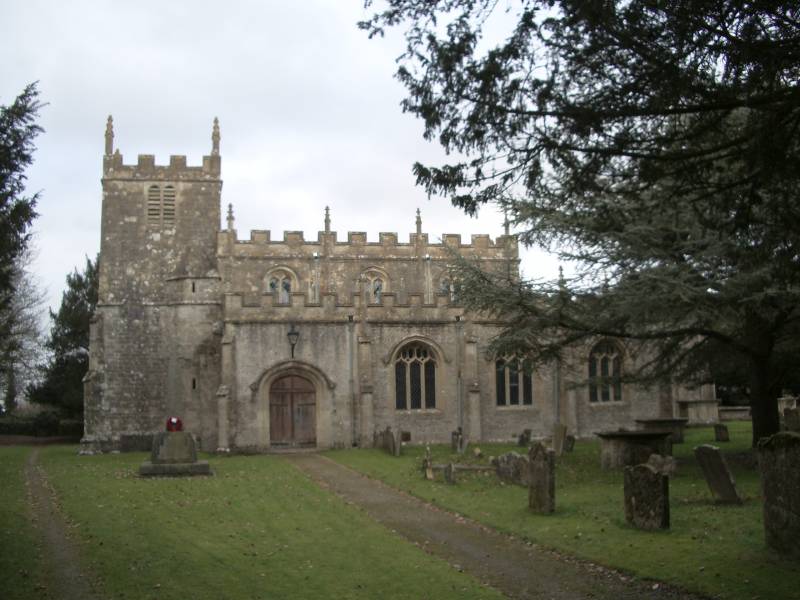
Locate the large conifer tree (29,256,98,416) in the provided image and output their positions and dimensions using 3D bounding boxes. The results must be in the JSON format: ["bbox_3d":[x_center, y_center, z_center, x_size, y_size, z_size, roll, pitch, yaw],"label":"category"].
[{"bbox_3d":[-19.502,2.812,50.000,8.000,11.800,8.000,2,-8,-21],"label":"large conifer tree"}]

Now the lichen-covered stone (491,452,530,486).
[{"bbox_3d":[2.401,3.558,17.262,0.160,0.700,0.800,6,-10,-45],"label":"lichen-covered stone"}]

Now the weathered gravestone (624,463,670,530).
[{"bbox_3d":[3.335,2.643,11.018,0.170,0.880,0.560,5,-9,-40],"label":"weathered gravestone"}]

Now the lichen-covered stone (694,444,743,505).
[{"bbox_3d":[5.302,2.936,13.522,0.500,0.950,0.130,-22,-2,31],"label":"lichen-covered stone"}]

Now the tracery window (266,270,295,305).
[{"bbox_3d":[-5.338,-0.491,36.131,1.200,1.620,0.300,0,-7,-9],"label":"tracery window"}]

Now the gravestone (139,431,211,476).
[{"bbox_3d":[-5.818,3.949,20.955,1.660,1.100,1.350,0,-7,-9],"label":"gravestone"}]

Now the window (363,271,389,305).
[{"bbox_3d":[-1.114,-0.500,36.779,1.140,1.620,0.300,0,-7,-9],"label":"window"}]

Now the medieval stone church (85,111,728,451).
[{"bbox_3d":[0.621,-0.257,39.013,27.818,13.909,12.570,0,-7,-9],"label":"medieval stone church"}]

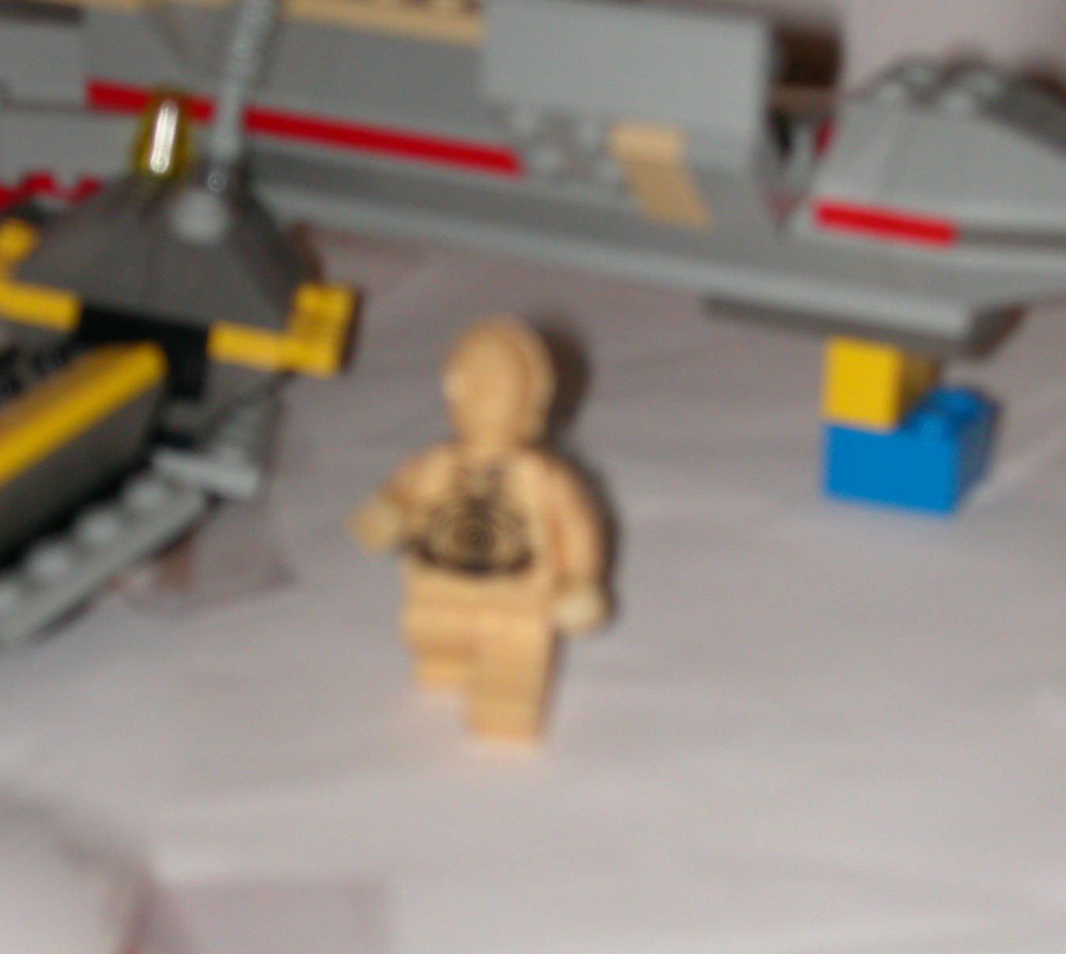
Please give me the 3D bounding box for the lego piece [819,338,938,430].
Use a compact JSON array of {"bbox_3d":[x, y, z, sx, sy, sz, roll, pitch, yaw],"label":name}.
[{"bbox_3d":[0.042,-0.014,0.341,0.008,0.011,0.016,8,19,22],"label":"lego piece"}]

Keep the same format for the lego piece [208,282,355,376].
[{"bbox_3d":[-0.031,-0.018,0.348,0.016,0.006,0.019,8,18,2],"label":"lego piece"}]

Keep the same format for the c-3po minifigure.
[{"bbox_3d":[-0.005,0.005,0.275,0.025,0.041,0.016,7,19,14],"label":"c-3po minifigure"}]

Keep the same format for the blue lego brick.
[{"bbox_3d":[0.046,-0.004,0.342,0.016,0.011,0.016,8,19,22],"label":"blue lego brick"}]

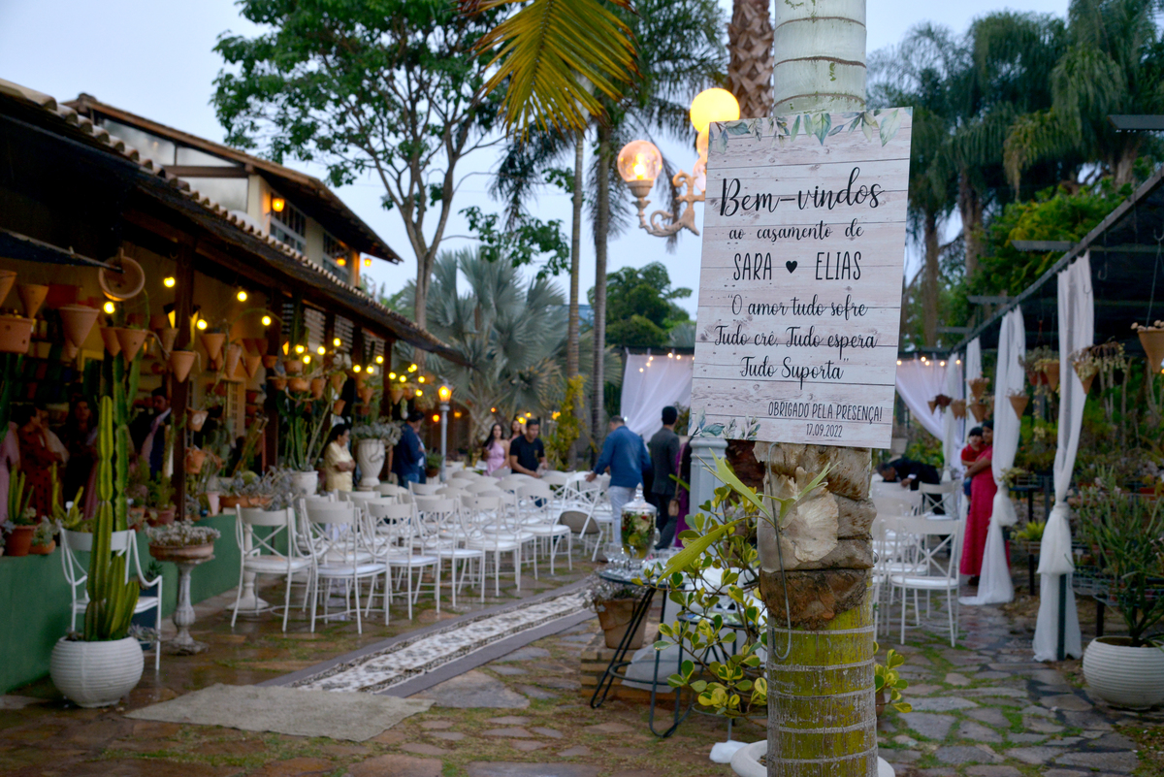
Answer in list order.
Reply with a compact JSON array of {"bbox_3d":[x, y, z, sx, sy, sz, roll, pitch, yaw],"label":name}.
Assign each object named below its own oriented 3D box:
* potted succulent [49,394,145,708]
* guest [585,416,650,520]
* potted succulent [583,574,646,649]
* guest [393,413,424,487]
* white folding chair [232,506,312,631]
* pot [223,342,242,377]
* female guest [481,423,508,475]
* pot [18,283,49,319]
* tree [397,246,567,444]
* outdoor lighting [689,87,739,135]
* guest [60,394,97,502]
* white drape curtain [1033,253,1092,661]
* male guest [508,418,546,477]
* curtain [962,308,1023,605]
[{"bbox_3d":[-2.600,0.840,6.633,0.510,1.700,0.510,1,-2,0],"label":"potted succulent"},{"bbox_3d":[0.398,1.144,13.763,0.580,1.680,0.520,3,-3,-25],"label":"guest"},{"bbox_3d":[0.206,1.256,6.950,0.370,0.420,0.370,1,-3,0],"label":"potted succulent"},{"bbox_3d":[-2.191,1.141,15.362,0.360,1.700,0.500,2,-3,-12],"label":"guest"},{"bbox_3d":[-2.247,1.274,8.919,0.460,0.870,0.470,1,-3,14],"label":"white folding chair"},{"bbox_3d":[-2.922,-0.240,10.300,0.165,0.280,0.165,1,-2,0],"label":"pot"},{"bbox_3d":[-1.317,1.298,18.578,0.440,1.540,0.320,2,-2,-9],"label":"female guest"},{"bbox_3d":[-3.660,-0.573,8.200,0.210,0.250,0.210,1,-2,0],"label":"pot"},{"bbox_3d":[-1.805,-0.249,23.550,3.600,4.800,3.600,1,-2,0],"label":"tree"},{"bbox_3d":[0.769,-1.589,7.100,0.290,0.290,0.290,1,-2,0],"label":"outdoor lighting"},{"bbox_3d":[-4.790,0.897,11.664,0.460,1.630,0.320,2,-3,-21],"label":"guest"},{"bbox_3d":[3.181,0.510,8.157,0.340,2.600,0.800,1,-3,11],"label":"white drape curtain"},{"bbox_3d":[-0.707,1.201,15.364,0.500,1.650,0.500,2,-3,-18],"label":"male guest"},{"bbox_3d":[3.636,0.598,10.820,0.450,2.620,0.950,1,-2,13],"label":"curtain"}]

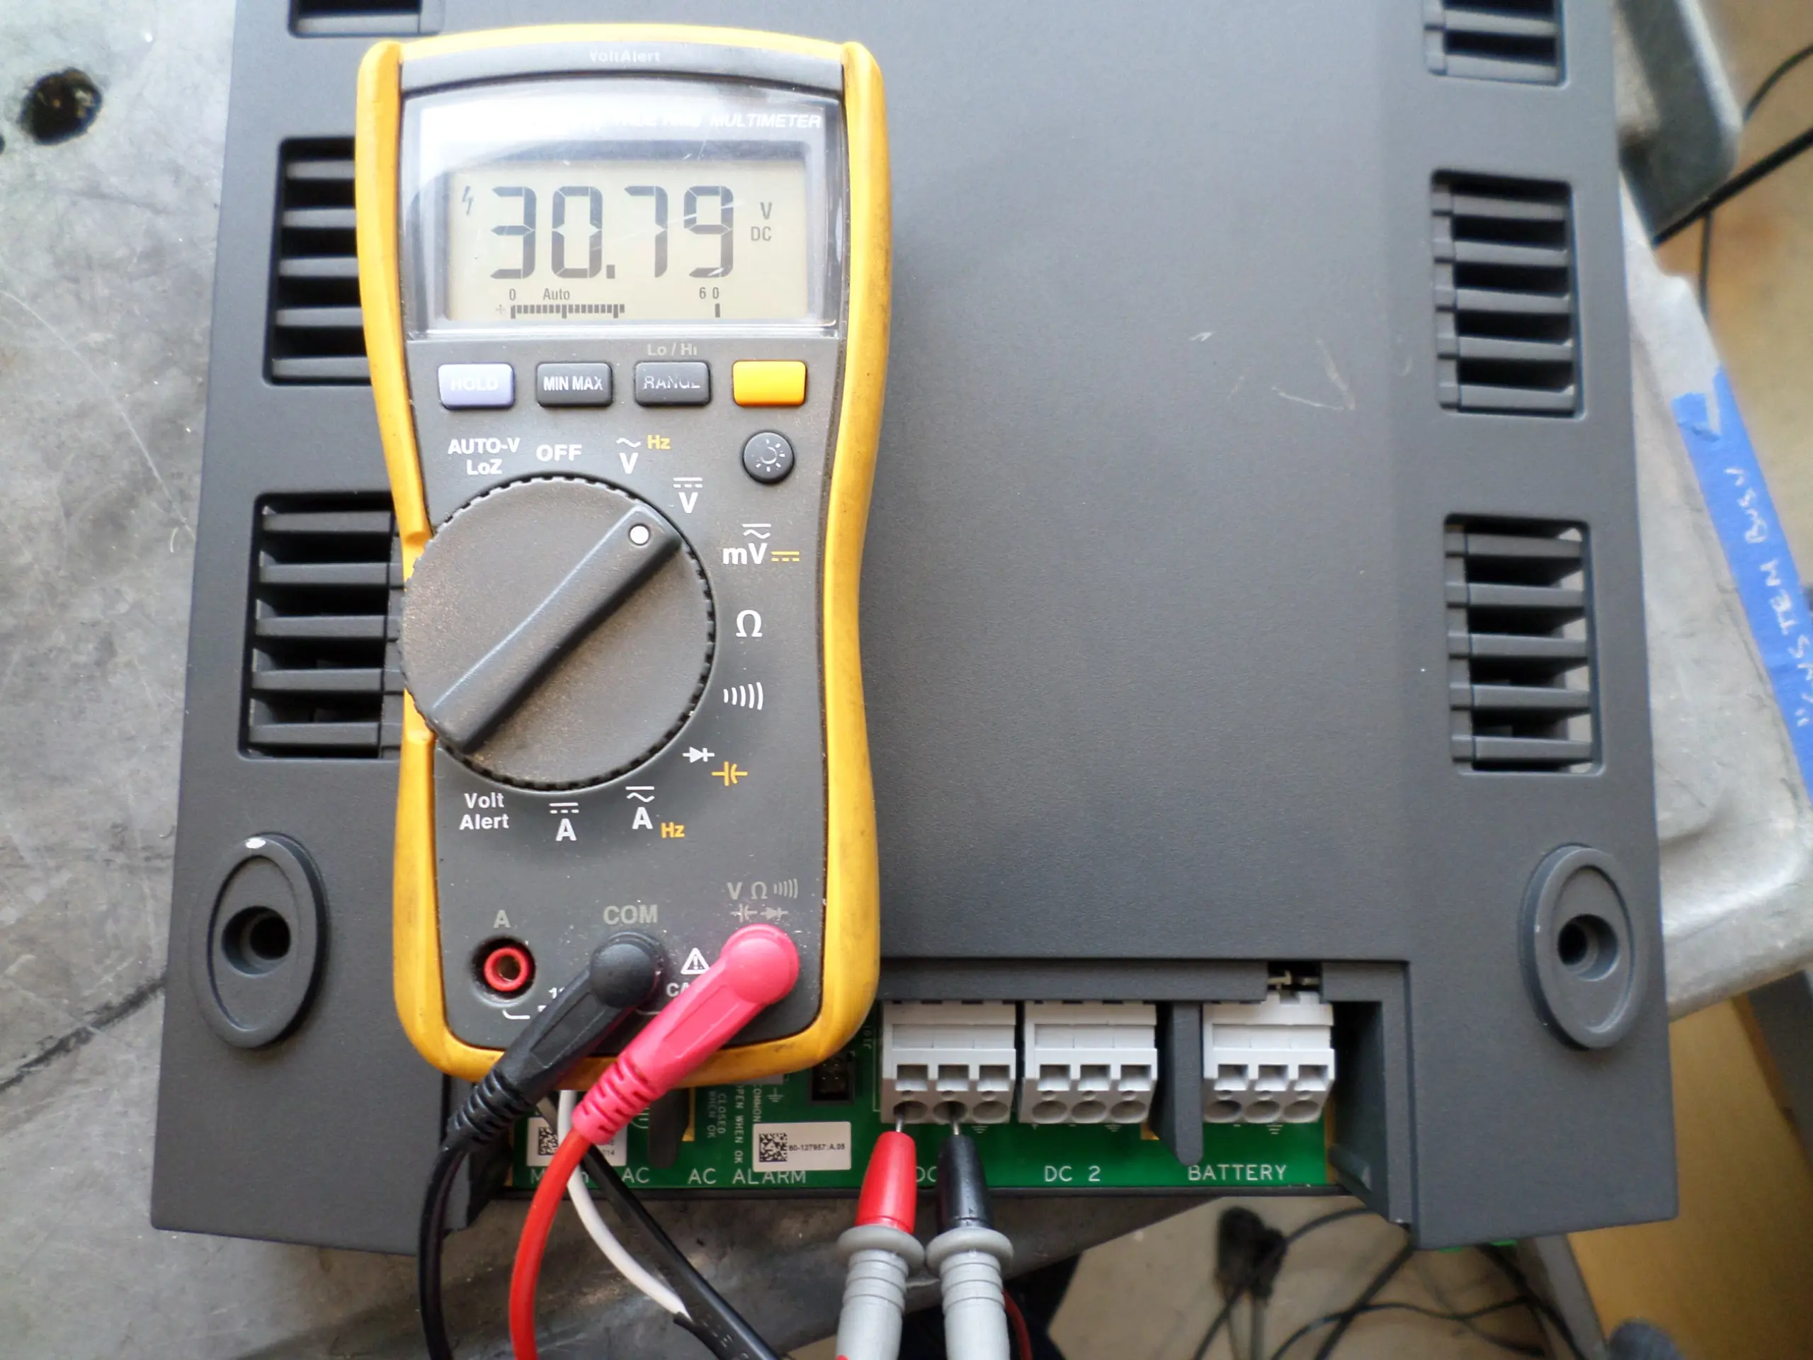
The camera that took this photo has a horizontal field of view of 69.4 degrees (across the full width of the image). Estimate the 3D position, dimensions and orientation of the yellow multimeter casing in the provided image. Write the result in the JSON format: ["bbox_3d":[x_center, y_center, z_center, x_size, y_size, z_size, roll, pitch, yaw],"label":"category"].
[{"bbox_3d":[-0.044,-0.021,0.217,0.084,0.046,0.167,-2,84,-3],"label":"yellow multimeter casing"}]

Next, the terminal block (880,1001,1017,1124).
[{"bbox_3d":[0.007,0.071,0.250,0.024,0.022,0.025,1,84,-3],"label":"terminal block"}]

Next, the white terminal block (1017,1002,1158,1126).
[{"bbox_3d":[0.033,0.072,0.251,0.024,0.022,0.025,1,84,-3],"label":"white terminal block"}]

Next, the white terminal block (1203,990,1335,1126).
[{"bbox_3d":[0.066,0.072,0.253,0.024,0.022,0.025,1,84,-3],"label":"white terminal block"}]

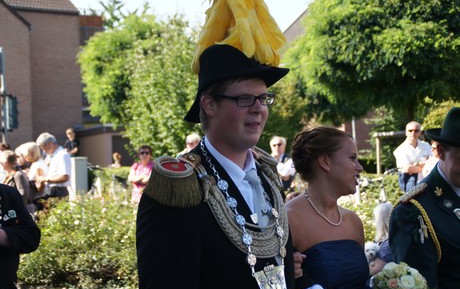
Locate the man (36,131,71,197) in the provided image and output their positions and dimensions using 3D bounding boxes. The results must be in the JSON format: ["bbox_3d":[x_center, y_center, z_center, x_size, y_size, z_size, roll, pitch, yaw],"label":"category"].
[{"bbox_3d":[-2.040,0.730,11.100,0.450,1.730,0.520,-2,1,-37],"label":"man"}]

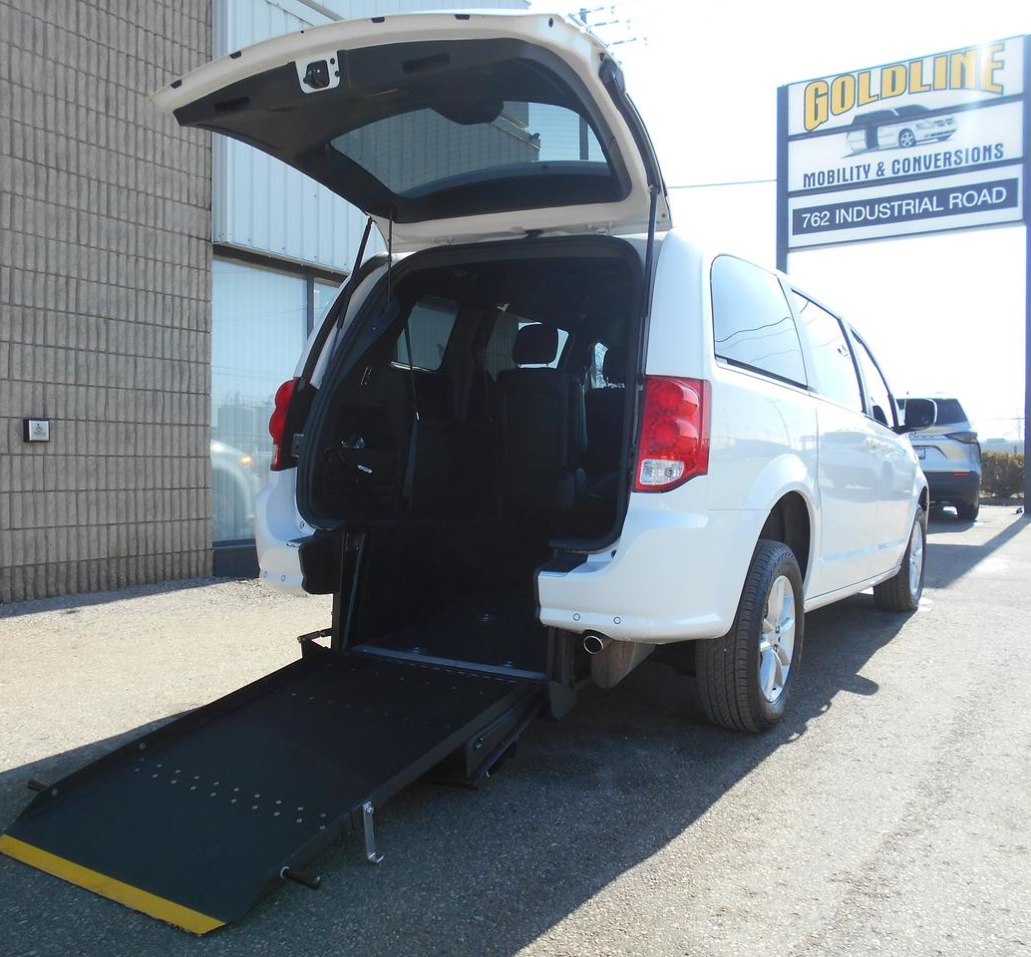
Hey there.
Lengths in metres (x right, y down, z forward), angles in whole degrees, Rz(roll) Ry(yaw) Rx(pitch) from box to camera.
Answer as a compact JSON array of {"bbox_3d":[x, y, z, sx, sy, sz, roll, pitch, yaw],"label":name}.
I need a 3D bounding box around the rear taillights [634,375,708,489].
[{"bbox_3d":[0.452,-0.130,2.818,0.220,0.360,0.220,1,2,20],"label":"rear taillights"}]

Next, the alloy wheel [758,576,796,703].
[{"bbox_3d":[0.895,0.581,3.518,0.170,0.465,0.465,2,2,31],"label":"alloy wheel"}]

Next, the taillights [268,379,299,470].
[{"bbox_3d":[-0.883,-0.200,3.622,0.220,0.360,0.220,2,2,42],"label":"taillights"}]

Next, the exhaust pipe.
[{"bbox_3d":[0.261,0.492,2.864,0.062,0.060,0.130,2,2,31],"label":"exhaust pipe"}]

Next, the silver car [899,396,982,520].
[{"bbox_3d":[6.220,-0.320,15.050,1.980,1.760,5.150,1,2,26],"label":"silver car"}]

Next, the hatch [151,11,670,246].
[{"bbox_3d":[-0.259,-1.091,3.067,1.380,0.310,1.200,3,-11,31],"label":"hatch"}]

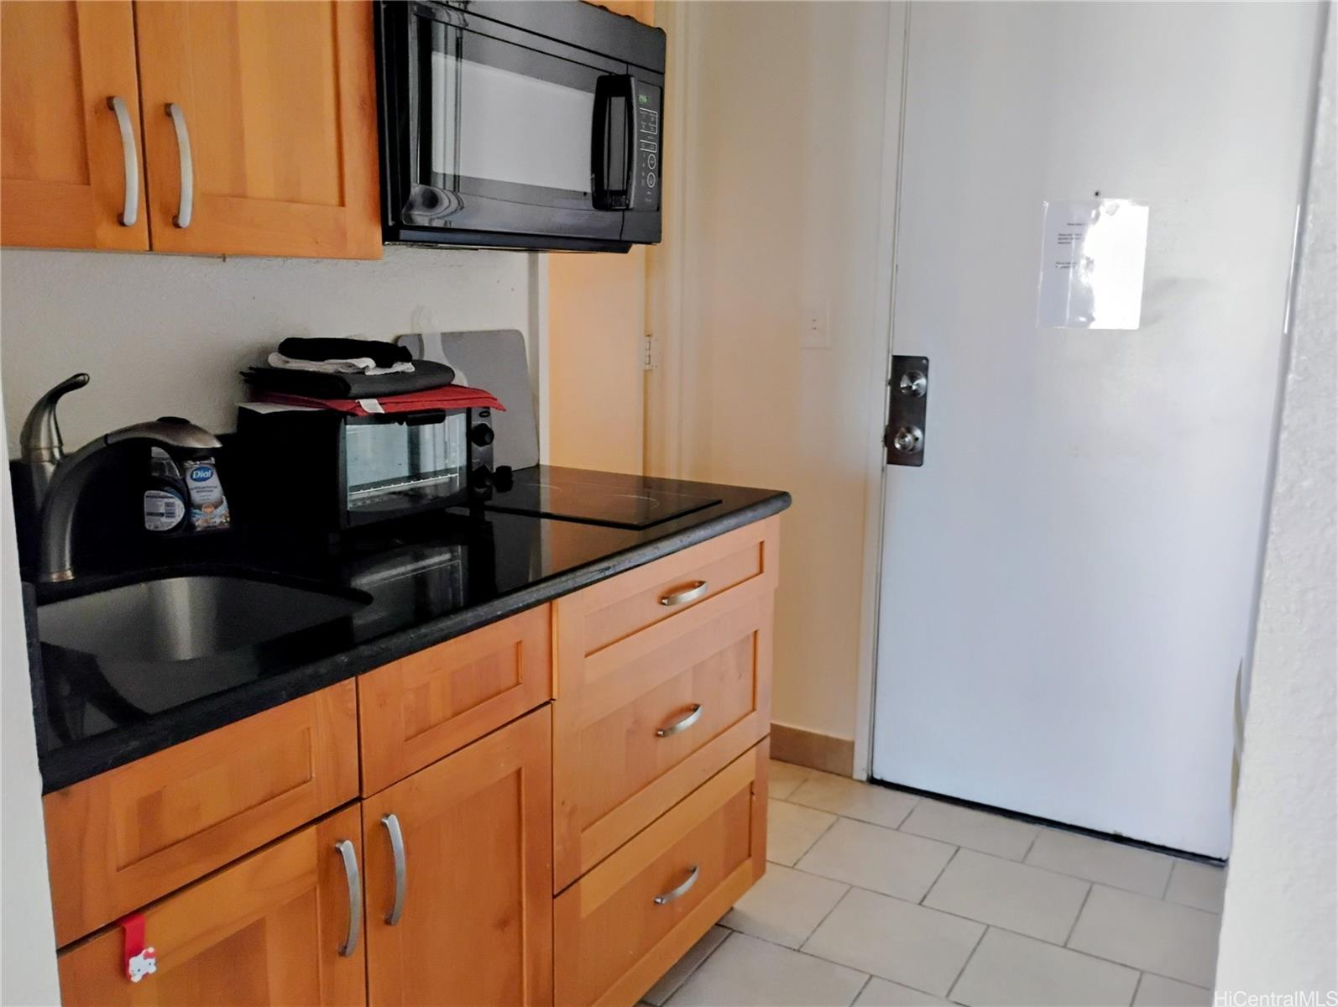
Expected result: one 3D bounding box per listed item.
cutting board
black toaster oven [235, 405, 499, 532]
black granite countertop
[{"bbox_3d":[-0.434,-0.215,2.388,0.010,0.321,0.404,1,10,31],"label":"cutting board"},{"bbox_3d":[-0.528,-0.077,1.958,0.284,0.208,0.354,8,13,34],"label":"black toaster oven"},{"bbox_3d":[-0.434,0.085,1.757,0.684,0.033,1.560,7,13,30],"label":"black granite countertop"}]

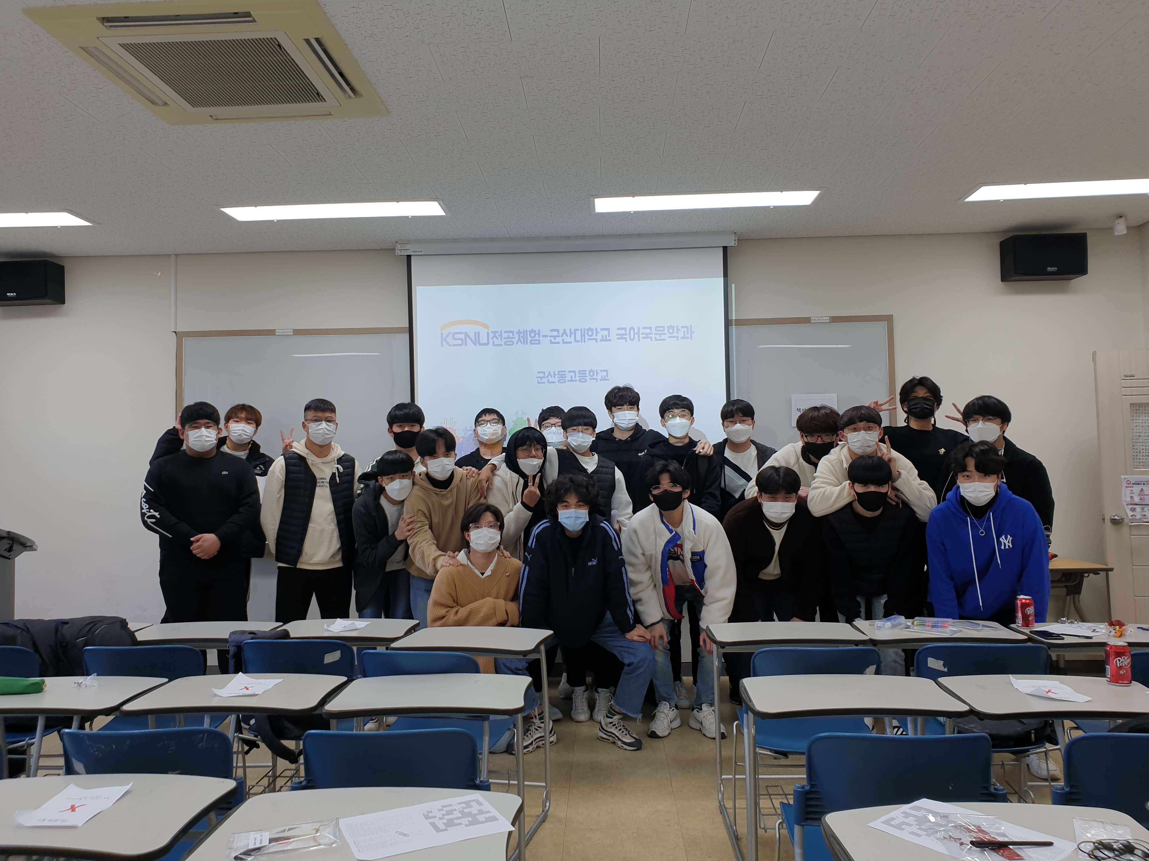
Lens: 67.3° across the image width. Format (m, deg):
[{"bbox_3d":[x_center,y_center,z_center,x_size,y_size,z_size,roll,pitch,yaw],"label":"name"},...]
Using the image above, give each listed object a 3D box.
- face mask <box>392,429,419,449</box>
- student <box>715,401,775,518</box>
[{"bbox_3d":[-0.959,0.049,4.930,0.152,0.115,0.090,-1,-2,-7],"label":"face mask"},{"bbox_3d":[1.023,0.694,5.149,0.500,1.772,0.330,-1,-2,7],"label":"student"}]

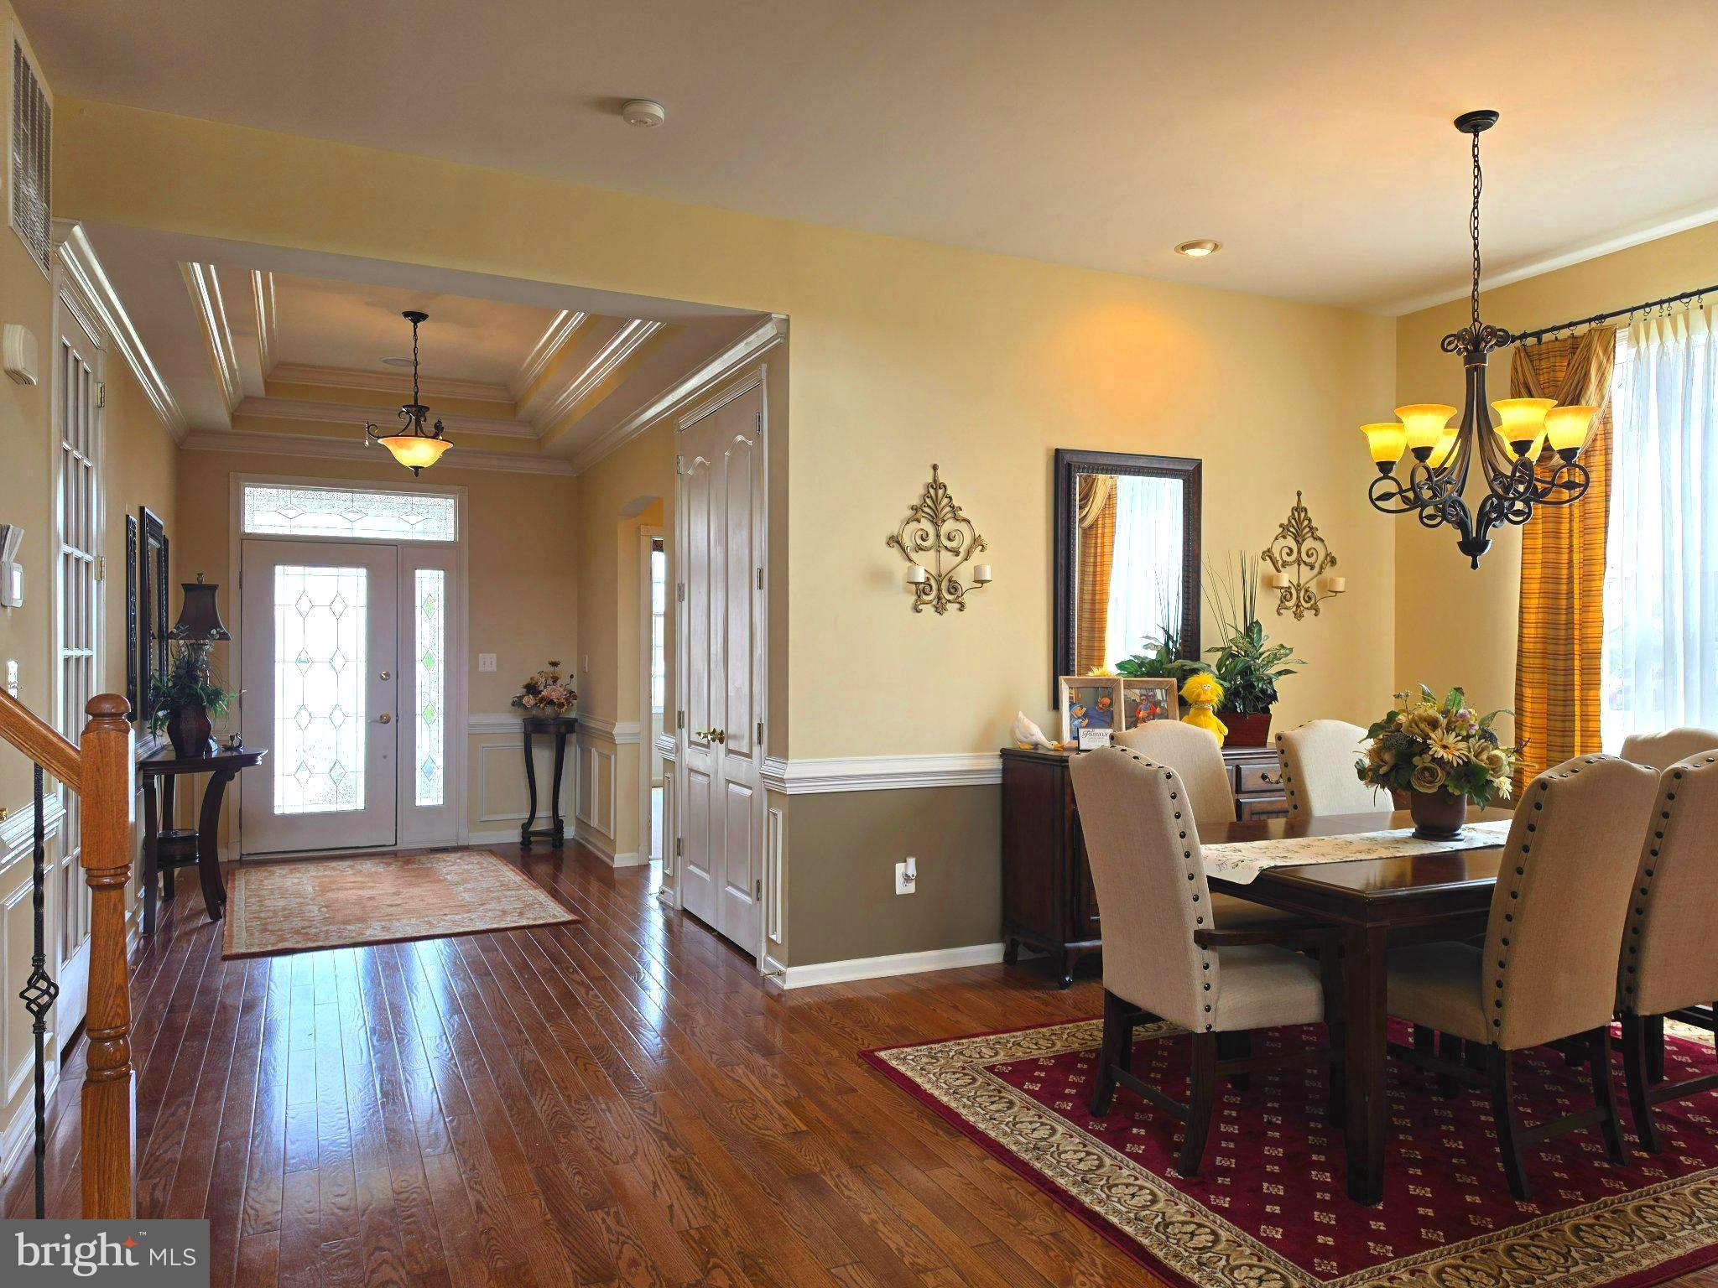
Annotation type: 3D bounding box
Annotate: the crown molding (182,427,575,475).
[{"bbox_3d":[-3.063,-1.258,7.486,2.410,0.120,0.100,0,0,-26],"label":"crown molding"}]

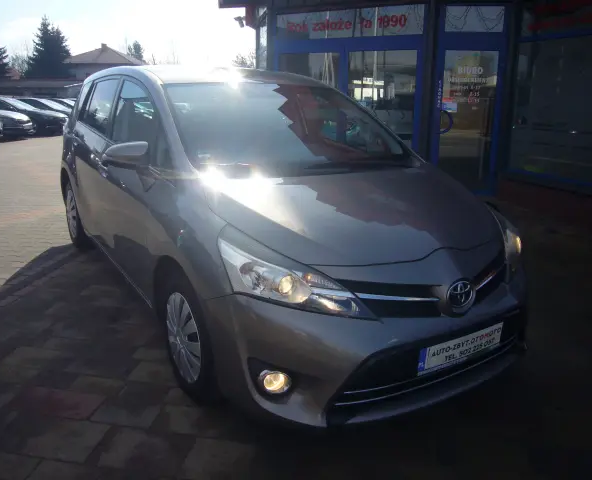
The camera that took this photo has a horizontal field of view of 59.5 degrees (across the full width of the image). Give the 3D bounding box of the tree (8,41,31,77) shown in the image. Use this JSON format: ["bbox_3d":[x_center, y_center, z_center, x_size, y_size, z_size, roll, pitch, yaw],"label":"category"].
[{"bbox_3d":[-27.017,-15.995,50.917,3.000,6.800,3.000,1,16,0],"label":"tree"}]

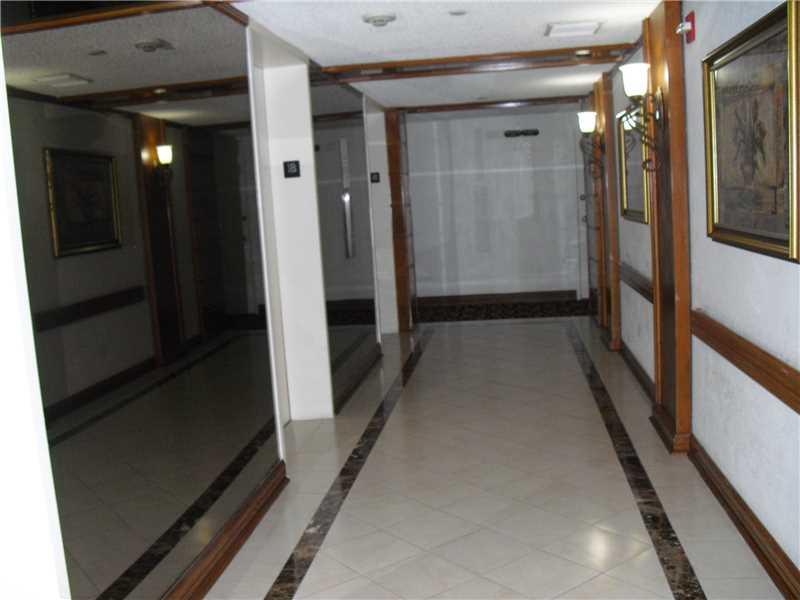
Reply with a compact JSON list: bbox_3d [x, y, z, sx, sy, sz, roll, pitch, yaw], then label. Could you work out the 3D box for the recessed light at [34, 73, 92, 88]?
[{"bbox_3d":[-2.183,-1.443,5.438,0.274,0.026,0.324,-3,7,8],"label":"recessed light"}]

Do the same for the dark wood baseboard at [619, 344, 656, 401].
[{"bbox_3d":[1.758,0.492,6.210,0.027,0.144,1.930,-3,7,8],"label":"dark wood baseboard"}]

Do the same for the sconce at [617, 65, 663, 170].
[{"bbox_3d":[1.319,-0.997,4.526,0.235,0.572,0.180,-3,7,8],"label":"sconce"}]

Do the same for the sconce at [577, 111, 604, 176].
[{"bbox_3d":[1.688,-1.375,7.335,0.220,0.576,0.180,-3,7,8],"label":"sconce"}]

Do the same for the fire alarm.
[{"bbox_3d":[1.345,-1.281,3.932,0.063,0.133,0.158,-3,7,8],"label":"fire alarm"}]

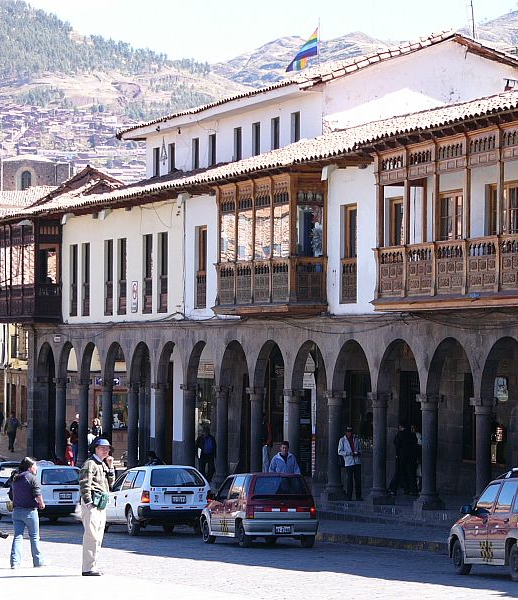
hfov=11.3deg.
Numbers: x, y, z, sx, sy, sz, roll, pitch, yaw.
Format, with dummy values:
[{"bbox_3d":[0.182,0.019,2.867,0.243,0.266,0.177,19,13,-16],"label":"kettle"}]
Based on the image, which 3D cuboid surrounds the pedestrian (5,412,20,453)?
[{"bbox_3d":[-10.153,5.480,108.000,0.560,1.670,0.420,0,-1,-8],"label":"pedestrian"}]

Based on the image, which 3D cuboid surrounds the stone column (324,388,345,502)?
[{"bbox_3d":[1.741,3.320,59.432,0.450,2.492,0.480,0,-1,0],"label":"stone column"}]

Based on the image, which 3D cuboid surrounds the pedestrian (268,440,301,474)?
[{"bbox_3d":[0.527,3.767,53.300,0.580,1.760,0.360,0,-1,-3],"label":"pedestrian"}]

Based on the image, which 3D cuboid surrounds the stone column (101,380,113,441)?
[{"bbox_3d":[-4.520,3.854,78.385,0.450,2.926,0.480,1,-1,-18],"label":"stone column"}]

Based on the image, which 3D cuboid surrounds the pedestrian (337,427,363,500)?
[{"bbox_3d":[2.067,3.703,59.000,0.540,1.680,0.380,1,-1,-20],"label":"pedestrian"}]

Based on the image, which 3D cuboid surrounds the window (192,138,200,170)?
[{"bbox_3d":[-1.776,-4.255,76.583,0.150,0.947,0.725,0,-1,-19],"label":"window"}]

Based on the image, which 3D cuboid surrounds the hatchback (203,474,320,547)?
[{"bbox_3d":[-0.049,3.929,49.220,1.400,1.395,3.340,1,-3,-17],"label":"hatchback"}]

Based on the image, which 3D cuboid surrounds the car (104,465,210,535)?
[{"bbox_3d":[-2.531,4.393,57.327,1.680,1.460,4.260,0,-3,-20],"label":"car"}]

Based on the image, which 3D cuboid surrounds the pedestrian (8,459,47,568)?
[{"bbox_3d":[-3.250,3.000,36.900,0.500,1.580,0.420,-1,-1,41],"label":"pedestrian"}]

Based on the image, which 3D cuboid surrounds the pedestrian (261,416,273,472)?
[{"bbox_3d":[0.180,3.680,63.500,0.460,1.720,0.360,-1,-1,37],"label":"pedestrian"}]

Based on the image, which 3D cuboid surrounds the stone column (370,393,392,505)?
[{"bbox_3d":[2.647,3.241,56.884,0.480,2.440,0.480,0,-1,0],"label":"stone column"}]

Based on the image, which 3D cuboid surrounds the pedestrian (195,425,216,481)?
[{"bbox_3d":[-1.526,4.350,74.500,0.550,1.660,0.360,0,-1,-4],"label":"pedestrian"}]

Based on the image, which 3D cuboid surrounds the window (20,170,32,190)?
[{"bbox_3d":[-26.770,-13.560,300.000,1.250,2.600,0.300,0,-1,-13],"label":"window"}]

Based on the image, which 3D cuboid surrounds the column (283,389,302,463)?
[{"bbox_3d":[0.837,3.489,64.286,0.480,2.570,0.480,0,-1,0],"label":"column"}]

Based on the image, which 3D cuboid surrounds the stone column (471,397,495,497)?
[{"bbox_3d":[4.421,3.091,51.309,0.450,2.306,0.480,0,-1,0],"label":"stone column"}]

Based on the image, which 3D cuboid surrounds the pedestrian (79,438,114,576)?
[{"bbox_3d":[-2.140,2.700,34.100,0.360,1.790,0.480,-1,-1,34],"label":"pedestrian"}]

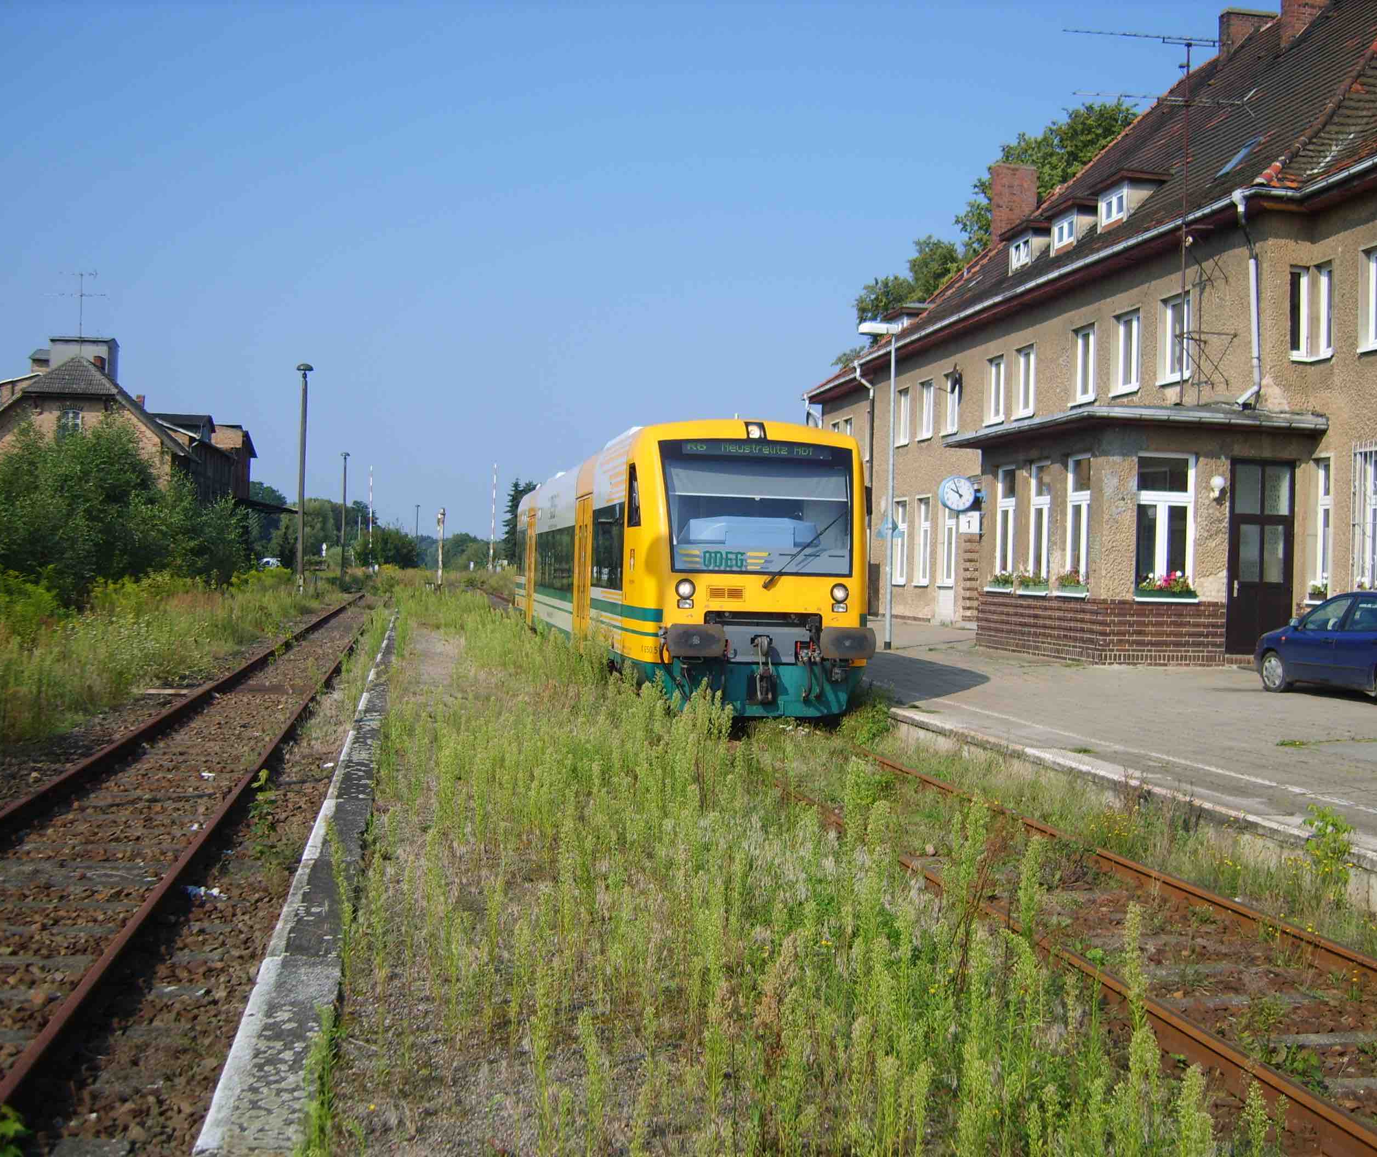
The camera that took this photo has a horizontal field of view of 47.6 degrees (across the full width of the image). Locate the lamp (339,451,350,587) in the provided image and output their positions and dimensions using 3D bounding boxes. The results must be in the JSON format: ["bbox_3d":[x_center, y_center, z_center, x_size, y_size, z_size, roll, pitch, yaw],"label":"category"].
[{"bbox_3d":[-26.569,-4.649,120.476,0.700,10.200,0.700,1,0,0],"label":"lamp"}]

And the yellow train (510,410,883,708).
[{"bbox_3d":[-1.177,-0.189,30.061,2.920,3.720,25.300,1,0,-10],"label":"yellow train"}]

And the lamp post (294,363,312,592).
[{"bbox_3d":[-16.543,-4.086,66.976,0.700,10.210,0.700,1,0,0],"label":"lamp post"}]

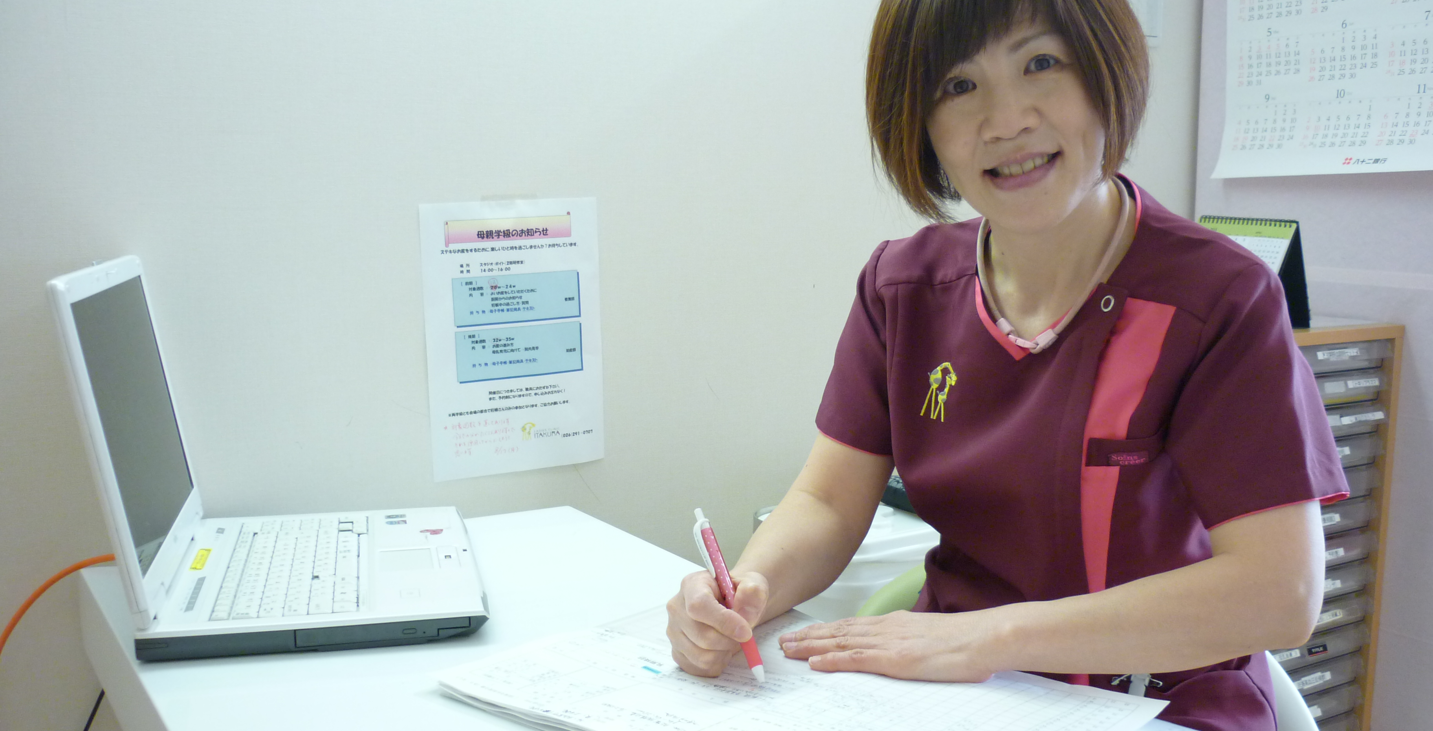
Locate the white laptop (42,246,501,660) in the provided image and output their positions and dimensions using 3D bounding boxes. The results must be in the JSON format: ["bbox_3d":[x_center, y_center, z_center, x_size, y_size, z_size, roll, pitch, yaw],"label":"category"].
[{"bbox_3d":[-0.373,0.057,1.196,0.311,0.288,0.350,-1,8,-15],"label":"white laptop"}]

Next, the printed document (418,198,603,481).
[{"bbox_3d":[-0.220,-0.031,1.509,0.210,0.297,0.004,-6,10,-32],"label":"printed document"}]

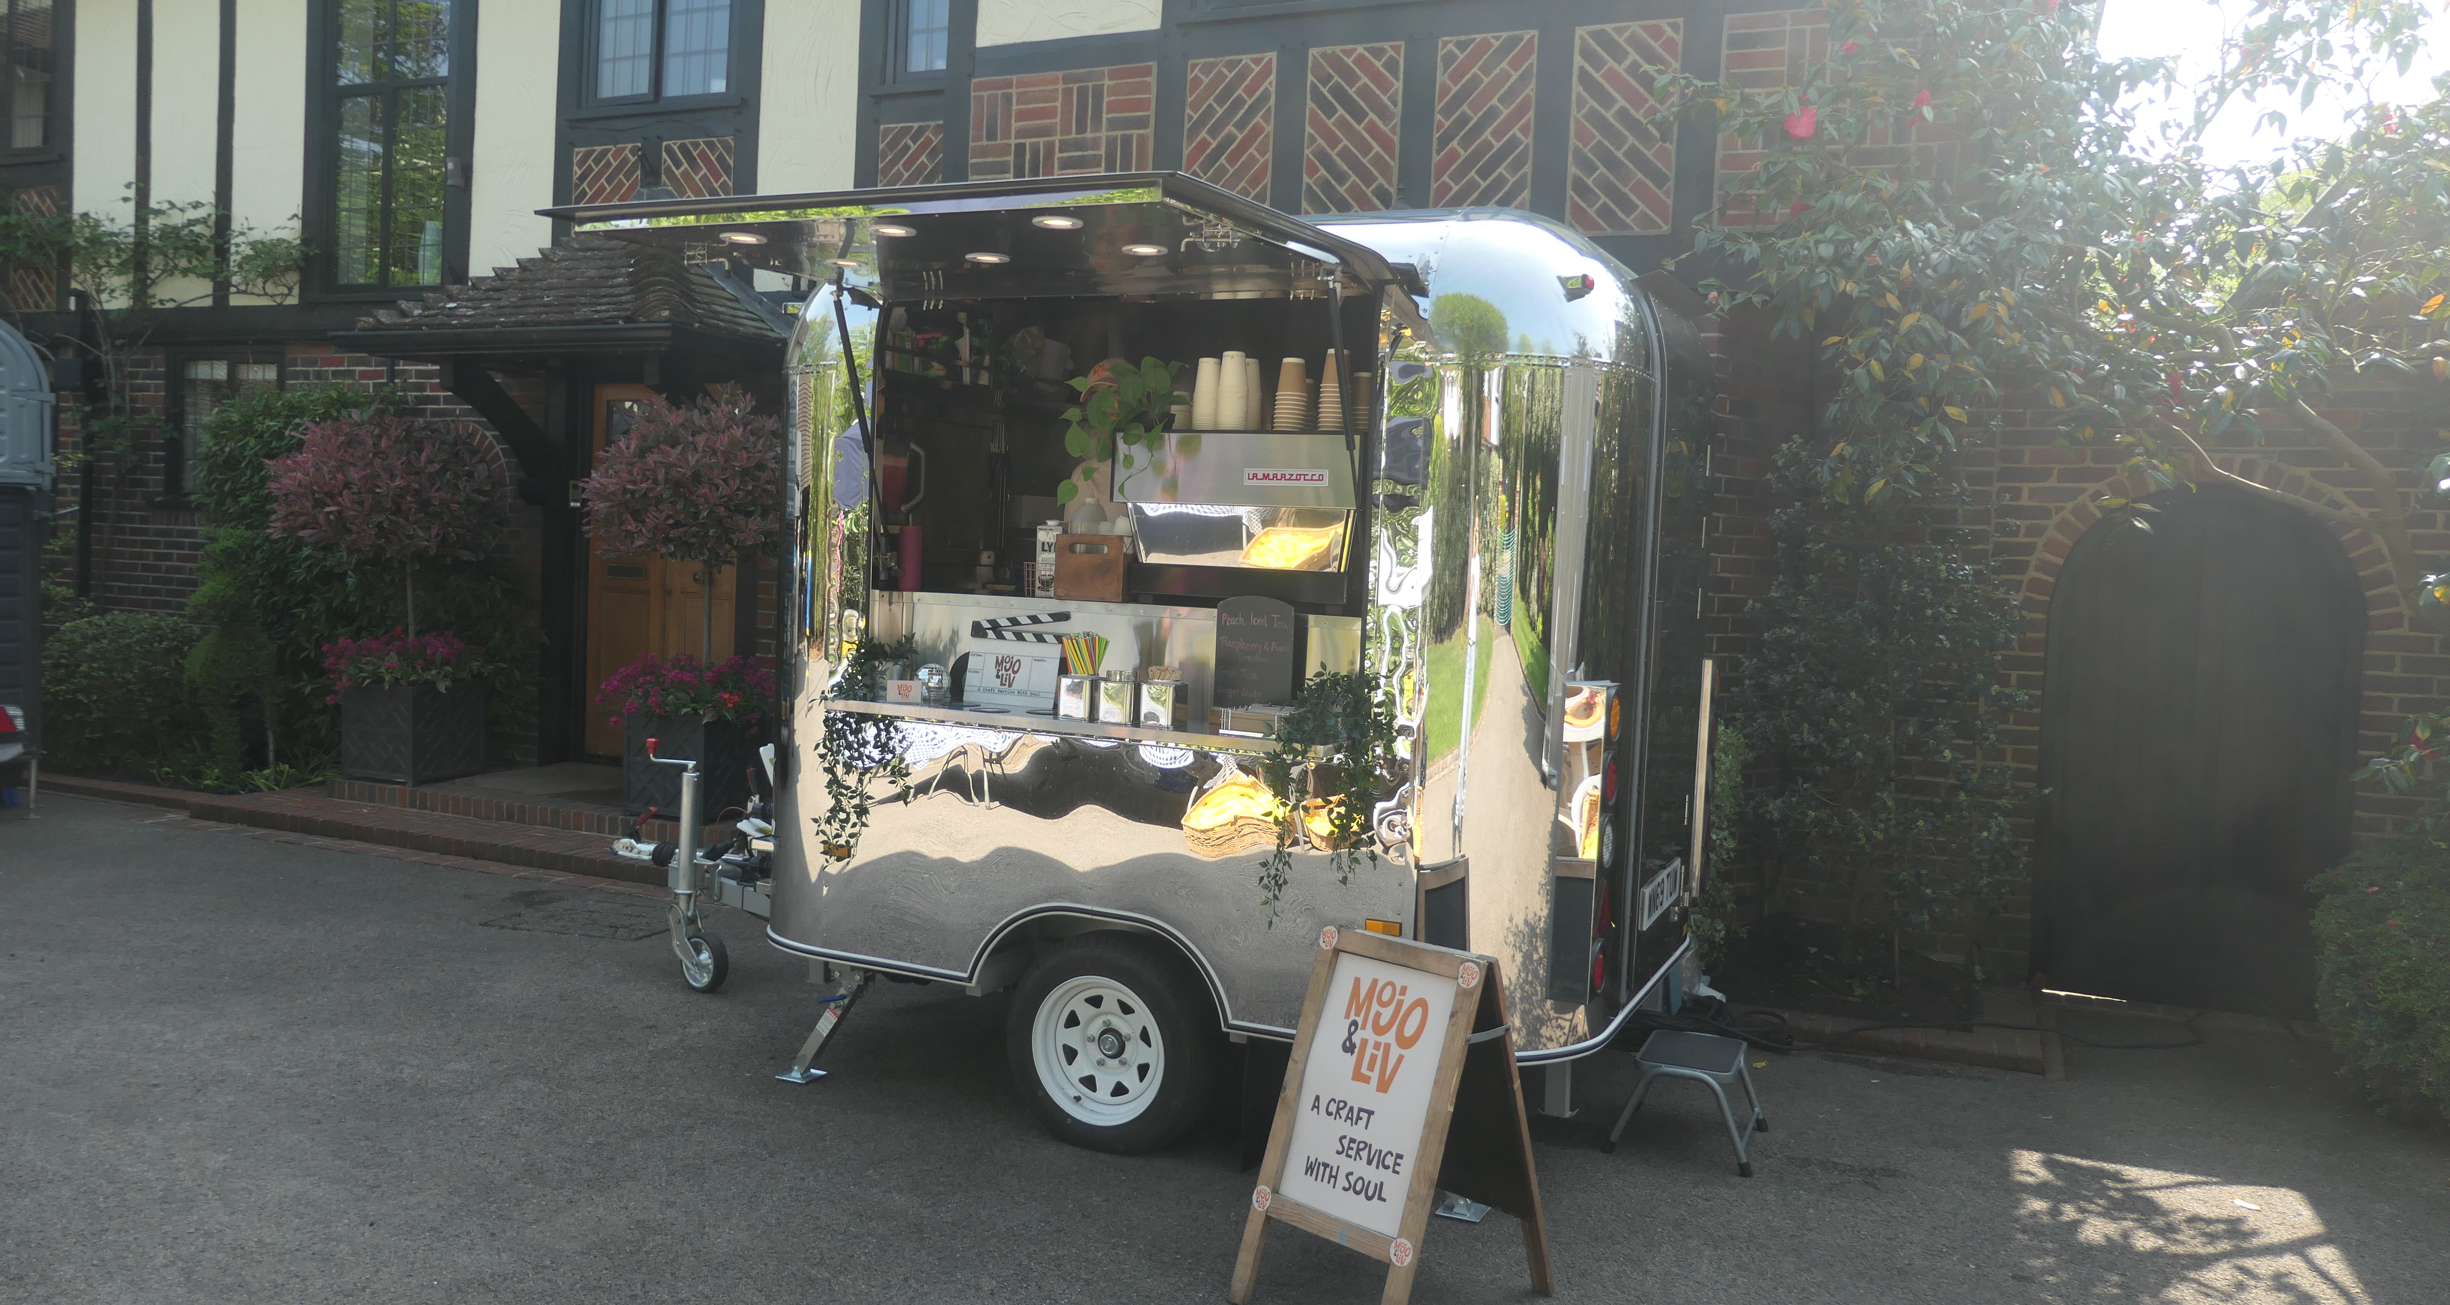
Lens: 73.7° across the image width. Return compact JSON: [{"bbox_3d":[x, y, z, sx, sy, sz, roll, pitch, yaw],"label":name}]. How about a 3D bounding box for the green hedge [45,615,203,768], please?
[{"bbox_3d":[-6.686,0.232,9.880,1.250,0.980,0.900,4,2,22],"label":"green hedge"}]

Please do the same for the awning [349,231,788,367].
[{"bbox_3d":[-3.490,-1.941,8.687,2.300,0.820,1.000,4,2,22],"label":"awning"}]

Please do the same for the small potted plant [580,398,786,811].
[{"bbox_3d":[-2.631,-0.241,8.208,1.150,2.100,1.120,4,2,22],"label":"small potted plant"}]

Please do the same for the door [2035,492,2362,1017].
[{"bbox_3d":[3.787,0.370,6.389,1.070,2.040,0.100,4,2,22],"label":"door"}]

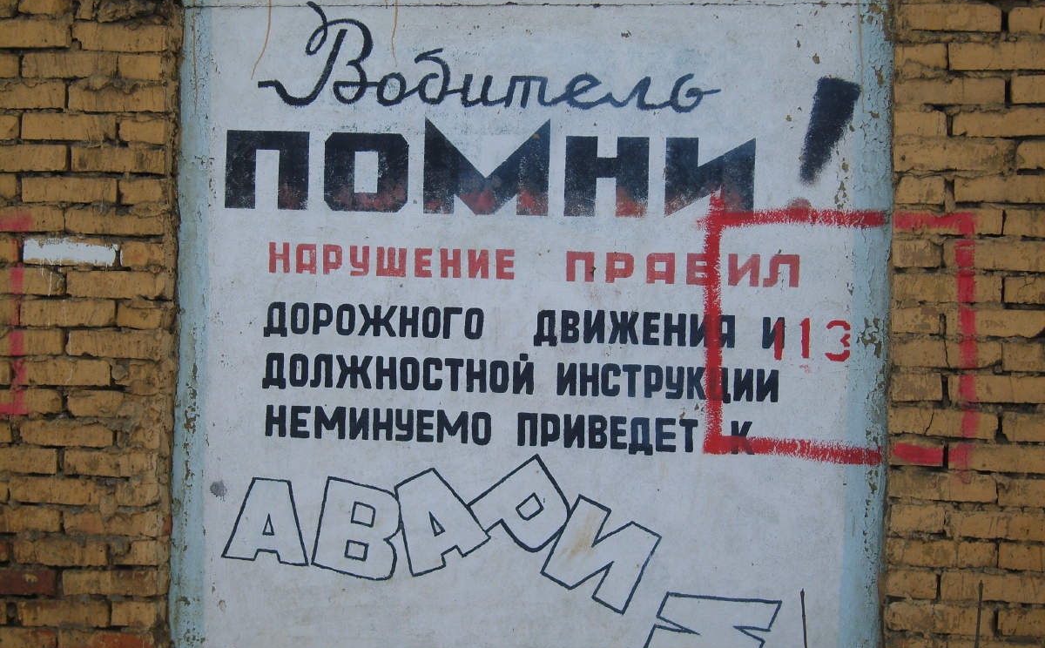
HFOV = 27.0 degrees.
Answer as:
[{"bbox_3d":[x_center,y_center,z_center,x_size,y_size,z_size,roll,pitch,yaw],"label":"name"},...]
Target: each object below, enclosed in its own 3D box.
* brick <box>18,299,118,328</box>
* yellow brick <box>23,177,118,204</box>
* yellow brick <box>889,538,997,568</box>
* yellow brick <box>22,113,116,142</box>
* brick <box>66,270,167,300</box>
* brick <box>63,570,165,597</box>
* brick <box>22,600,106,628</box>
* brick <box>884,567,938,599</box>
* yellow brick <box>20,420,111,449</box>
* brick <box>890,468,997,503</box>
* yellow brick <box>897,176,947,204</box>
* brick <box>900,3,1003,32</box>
[{"bbox_3d":[-1.135,-0.028,5.532,0.250,0.065,0.120,1,1,9],"label":"brick"},{"bbox_3d":[-1.129,-0.336,5.520,0.249,0.066,0.120,1,0,8],"label":"yellow brick"},{"bbox_3d":[1.002,0.540,5.198,0.252,0.068,0.120,1,2,10],"label":"yellow brick"},{"bbox_3d":[-1.135,-0.497,5.555,0.250,0.065,0.120,1,1,11],"label":"yellow brick"},{"bbox_3d":[-1.010,-0.098,5.503,0.253,0.066,0.120,1,0,8],"label":"brick"},{"bbox_3d":[-1.020,0.650,5.502,0.250,0.066,0.120,1,0,8],"label":"brick"},{"bbox_3d":[-1.167,0.743,5.637,0.250,0.065,0.120,1,1,10],"label":"brick"},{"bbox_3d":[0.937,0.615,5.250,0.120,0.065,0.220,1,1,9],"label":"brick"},{"bbox_3d":[-1.139,0.278,5.536,0.250,0.065,0.120,1,1,9],"label":"yellow brick"},{"bbox_3d":[1.002,0.379,5.186,0.250,0.065,0.120,1,1,9],"label":"brick"},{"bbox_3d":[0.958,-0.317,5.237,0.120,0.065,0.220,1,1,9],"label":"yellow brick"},{"bbox_3d":[1.006,-0.714,5.115,0.250,0.065,0.120,1,1,11],"label":"brick"}]

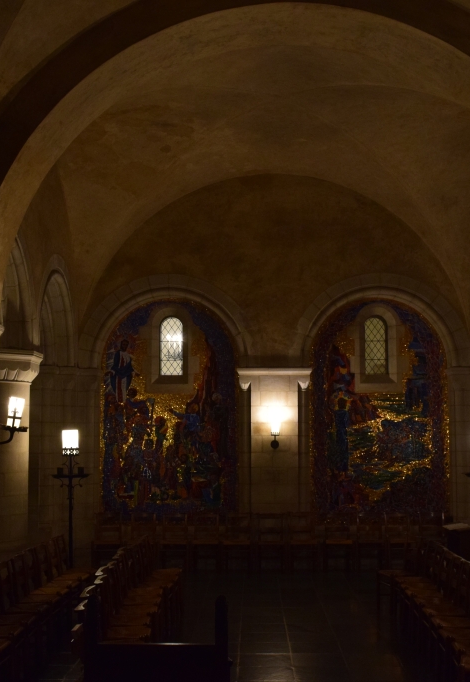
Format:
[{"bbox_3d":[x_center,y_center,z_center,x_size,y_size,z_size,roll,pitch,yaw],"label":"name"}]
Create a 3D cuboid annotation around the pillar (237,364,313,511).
[{"bbox_3d":[0.584,1.896,13.951,1.083,2.961,0.500,0,-6,1],"label":"pillar"}]

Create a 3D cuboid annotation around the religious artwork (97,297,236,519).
[{"bbox_3d":[-1.095,1.121,15.238,2.220,3.598,0.120,0,-6,1],"label":"religious artwork"}]

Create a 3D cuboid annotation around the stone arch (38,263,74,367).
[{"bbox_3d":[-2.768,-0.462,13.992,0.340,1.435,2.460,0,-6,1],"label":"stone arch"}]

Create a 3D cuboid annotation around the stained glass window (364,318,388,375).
[{"bbox_3d":[2.173,0.077,14.533,0.377,0.907,0.100,0,-6,1],"label":"stained glass window"}]

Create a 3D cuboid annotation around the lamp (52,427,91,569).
[{"bbox_3d":[-2.235,2.233,12.760,0.512,2.064,0.512,0,-6,1],"label":"lamp"}]

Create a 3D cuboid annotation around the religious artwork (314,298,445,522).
[{"bbox_3d":[2.322,1.116,15.171,2.220,3.582,0.120,0,-6,1],"label":"religious artwork"}]

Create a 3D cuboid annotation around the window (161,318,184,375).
[{"bbox_3d":[-1.056,0.090,15.592,0.406,1.002,0.100,0,-6,1],"label":"window"}]

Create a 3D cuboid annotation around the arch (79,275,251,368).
[{"bbox_3d":[-1.034,-0.273,14.192,2.568,1.411,0.420,0,-6,1],"label":"arch"}]

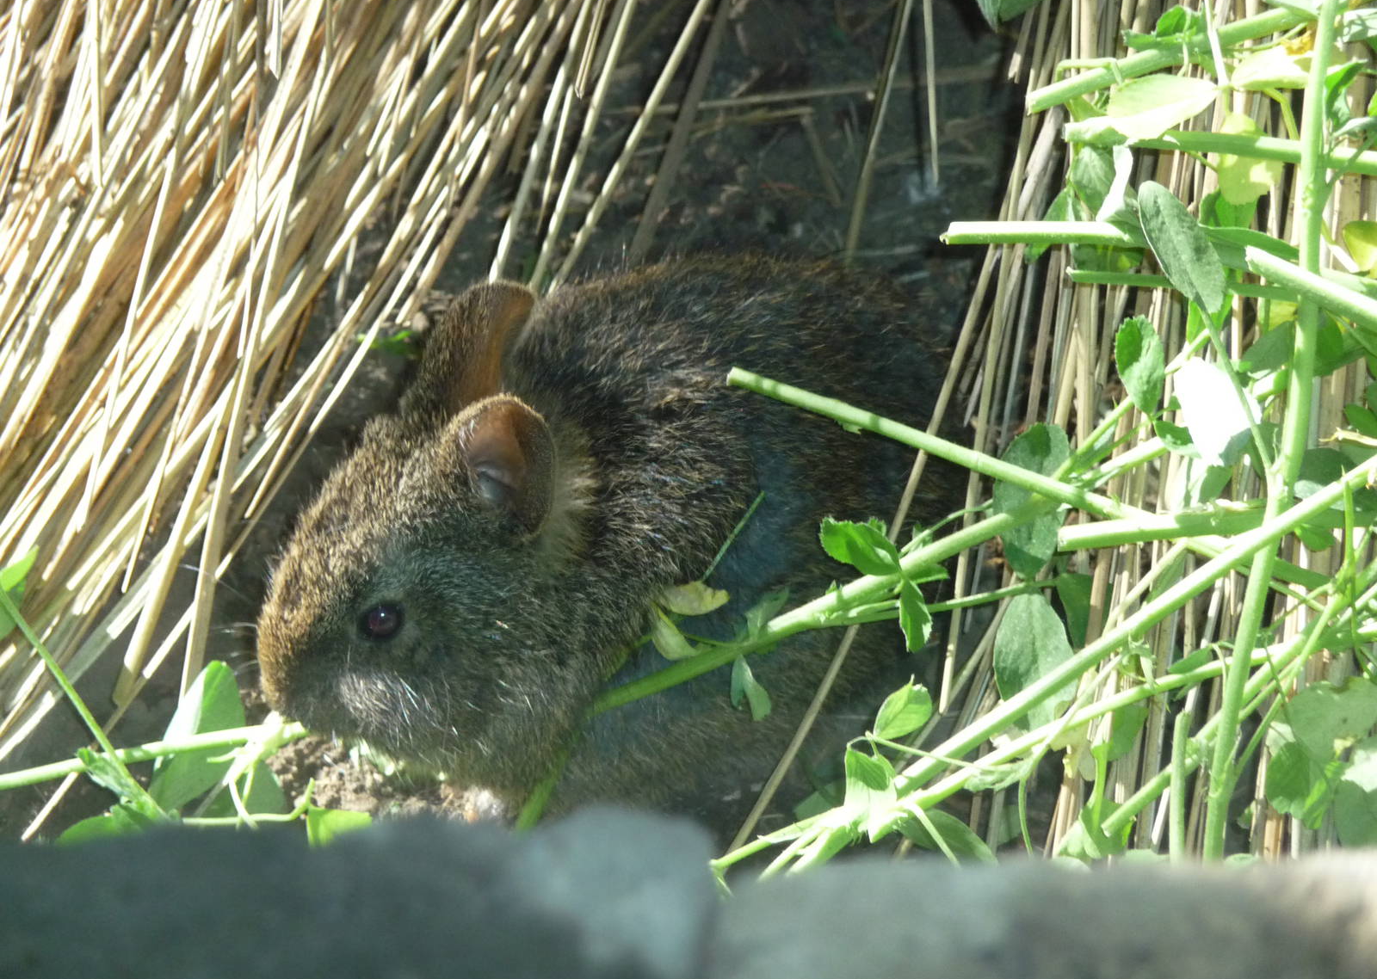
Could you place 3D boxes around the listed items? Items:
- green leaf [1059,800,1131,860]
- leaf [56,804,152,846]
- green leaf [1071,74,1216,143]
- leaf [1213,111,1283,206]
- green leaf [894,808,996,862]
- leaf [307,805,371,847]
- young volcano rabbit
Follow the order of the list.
[{"bbox_3d":[0.103,0.086,2.660,0.018,0.008,0.016,11,73,4],"label":"green leaf"},{"bbox_3d":[-0.130,0.076,2.330,0.024,0.010,0.012,-21,70,-8],"label":"leaf"},{"bbox_3d":[0.104,-0.086,2.380,0.033,0.011,0.013,-18,67,-8],"label":"green leaf"},{"bbox_3d":[0.146,-0.086,2.740,0.017,0.007,0.025,6,73,2],"label":"leaf"},{"bbox_3d":[0.058,0.078,2.340,0.027,0.010,0.012,28,71,11],"label":"green leaf"},{"bbox_3d":[-0.089,0.087,2.680,0.017,0.008,0.013,0,73,0],"label":"leaf"},{"bbox_3d":[-0.018,0.012,2.150,0.132,0.085,0.078,-16,34,-26],"label":"young volcano rabbit"}]

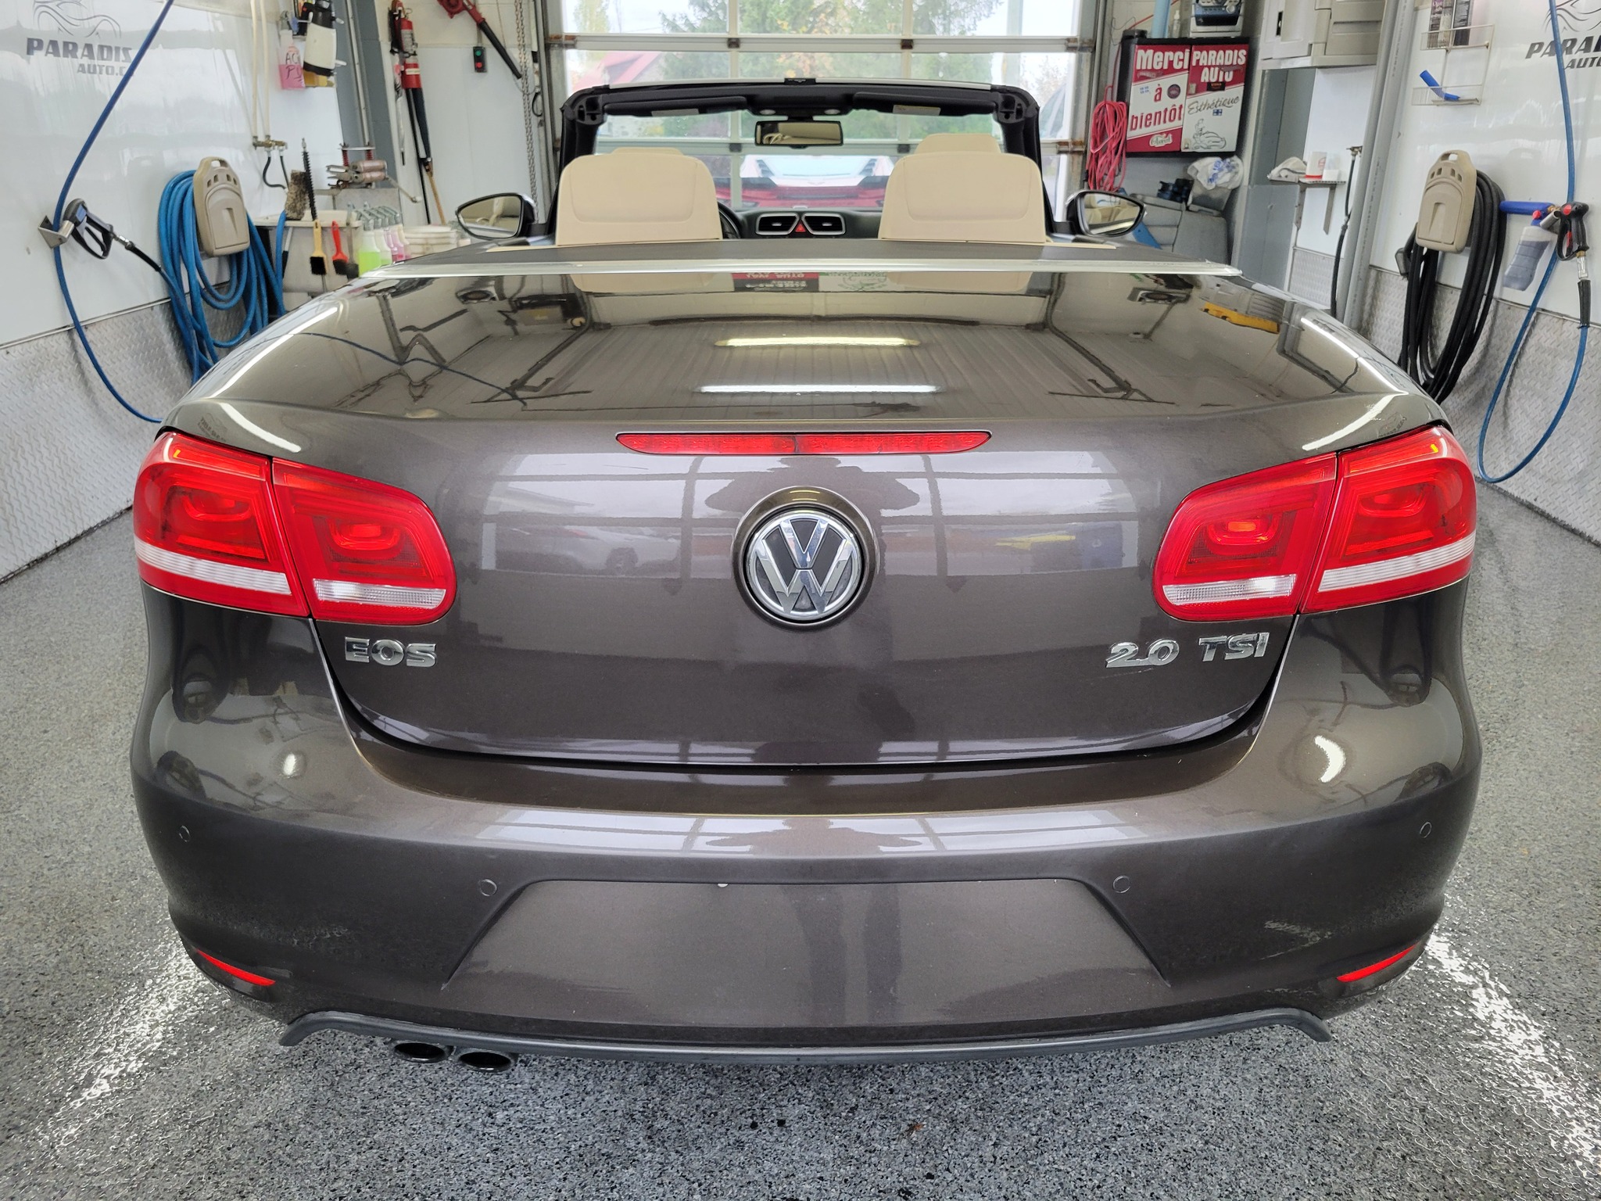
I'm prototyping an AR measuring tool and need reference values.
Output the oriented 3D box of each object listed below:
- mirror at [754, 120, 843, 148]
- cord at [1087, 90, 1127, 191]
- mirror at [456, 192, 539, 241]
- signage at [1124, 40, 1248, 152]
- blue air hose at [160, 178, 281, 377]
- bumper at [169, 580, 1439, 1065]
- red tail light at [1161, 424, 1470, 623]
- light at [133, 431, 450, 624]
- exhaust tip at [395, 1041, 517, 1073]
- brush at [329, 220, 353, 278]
[{"bbox_3d":[-0.005,-1.239,3.188,0.238,0.070,0.045,2,22,6],"label":"mirror"},{"bbox_3d":[1.594,-2.392,6.264,0.210,0.500,0.120,0,22,0],"label":"cord"},{"bbox_3d":[-0.893,-1.138,3.539,0.235,0.145,0.140,0,22,1],"label":"mirror"},{"bbox_3d":[1.964,-2.561,6.111,0.620,0.540,0.100,0,22,0],"label":"signage"},{"bbox_3d":[-2.299,-1.260,4.855,0.210,0.860,0.570,0,22,0],"label":"blue air hose"},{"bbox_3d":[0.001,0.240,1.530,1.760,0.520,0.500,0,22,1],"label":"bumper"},{"bbox_3d":[0.631,-0.106,1.441,0.530,0.190,0.230,-5,22,-11],"label":"red tail light"},{"bbox_3d":[-0.633,-0.107,1.459,0.530,0.190,0.230,5,22,12],"label":"light"},{"bbox_3d":[-0.413,0.528,1.494,0.150,0.065,0.130,0,22,1],"label":"exhaust tip"},{"bbox_3d":[-2.071,-1.576,5.418,0.075,0.245,0.030,-6,23,-14],"label":"brush"}]

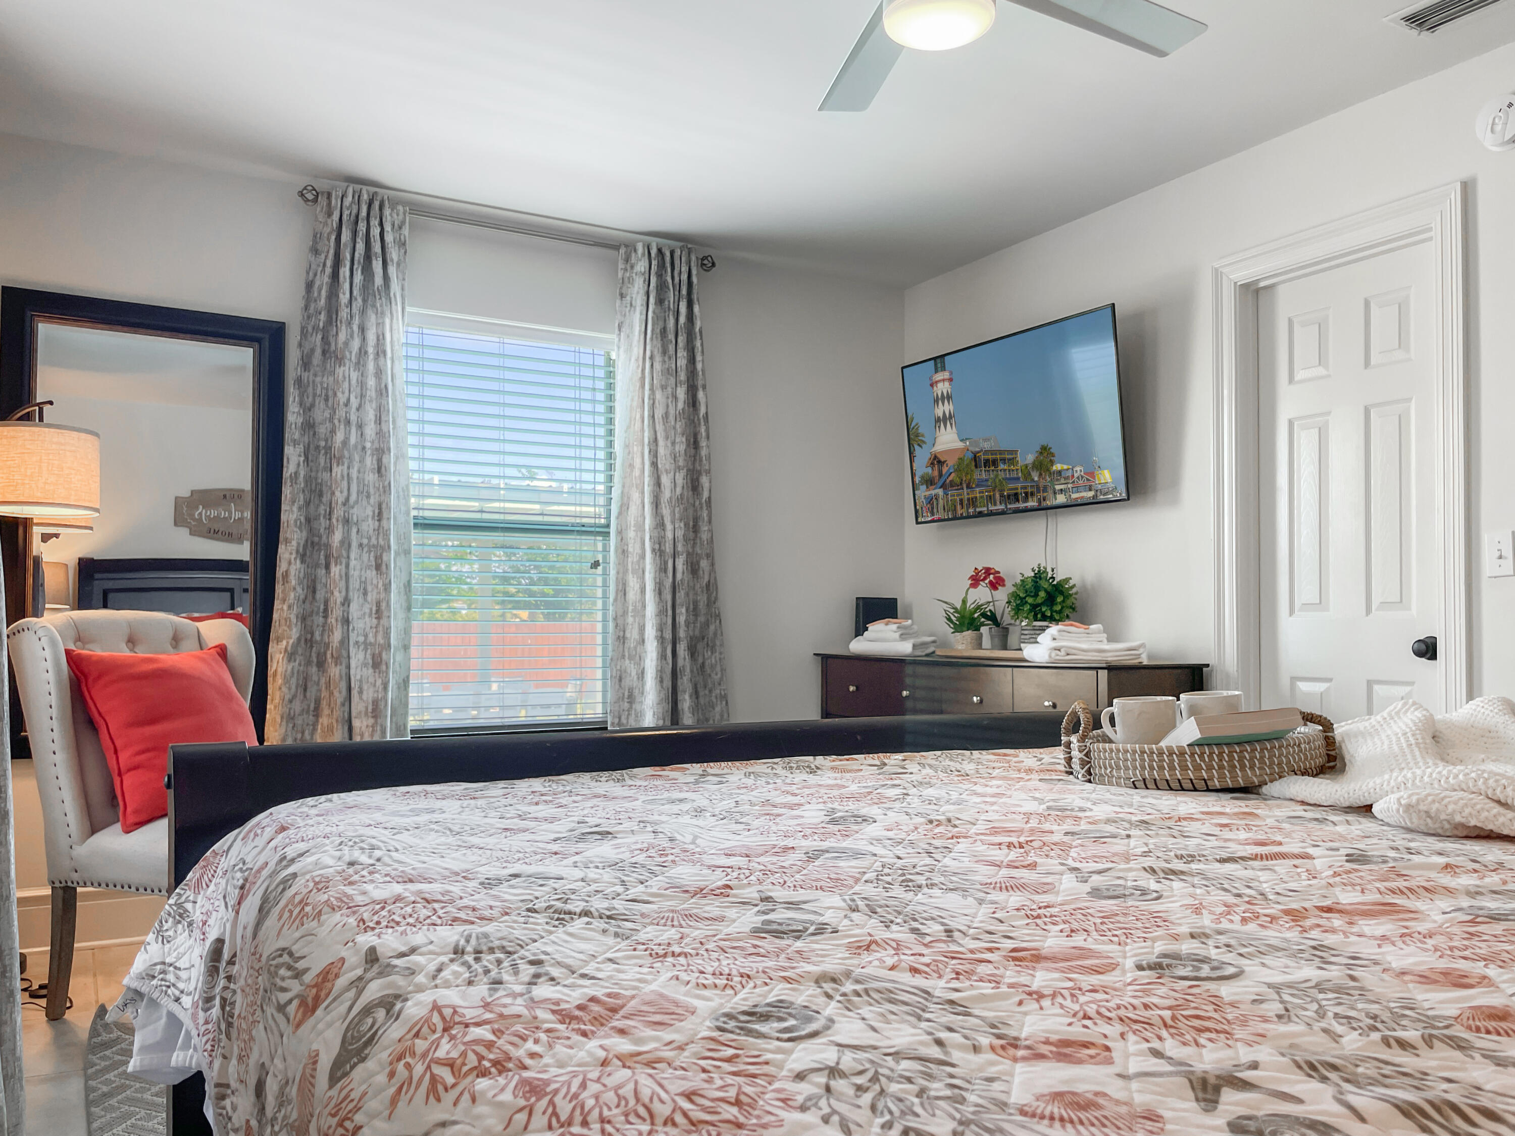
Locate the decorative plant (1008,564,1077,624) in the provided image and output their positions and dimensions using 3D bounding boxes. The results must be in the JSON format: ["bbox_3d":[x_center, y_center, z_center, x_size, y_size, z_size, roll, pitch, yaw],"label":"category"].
[{"bbox_3d":[0.982,0.090,3.926,0.228,0.208,0.228,1,-2,0],"label":"decorative plant"}]

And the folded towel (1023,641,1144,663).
[{"bbox_3d":[1.061,0.277,3.701,0.307,0.063,0.267,1,-2,-5],"label":"folded towel"}]

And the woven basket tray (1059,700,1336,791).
[{"bbox_3d":[0.645,0.250,1.670,0.420,0.110,0.320,1,-2,-18],"label":"woven basket tray"}]

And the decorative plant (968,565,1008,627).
[{"bbox_3d":[0.851,0.103,4.207,0.124,0.223,0.139,2,-2,-29],"label":"decorative plant"}]

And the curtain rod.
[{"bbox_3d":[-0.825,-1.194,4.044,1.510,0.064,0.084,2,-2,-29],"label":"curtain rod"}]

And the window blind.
[{"bbox_3d":[-0.930,-0.153,4.160,0.850,1.450,0.060,1,-3,-29],"label":"window blind"}]

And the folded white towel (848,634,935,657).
[{"bbox_3d":[0.554,0.316,4.570,0.280,0.080,0.220,-2,-3,41],"label":"folded white towel"}]

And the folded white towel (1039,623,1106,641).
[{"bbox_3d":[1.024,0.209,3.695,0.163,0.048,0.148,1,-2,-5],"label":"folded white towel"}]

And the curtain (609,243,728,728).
[{"bbox_3d":[-0.336,-0.036,4.356,0.470,2.360,0.120,1,-3,-29],"label":"curtain"}]

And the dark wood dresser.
[{"bbox_3d":[0.827,0.765,4.200,0.460,0.860,1.600,1,-3,-29],"label":"dark wood dresser"}]

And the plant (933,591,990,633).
[{"bbox_3d":[0.780,0.167,4.334,0.188,0.163,0.188,1,-2,0],"label":"plant"}]

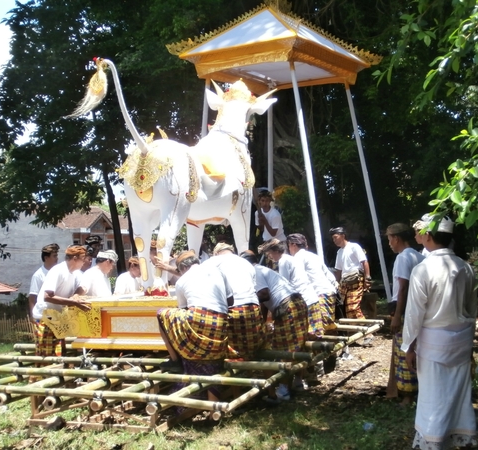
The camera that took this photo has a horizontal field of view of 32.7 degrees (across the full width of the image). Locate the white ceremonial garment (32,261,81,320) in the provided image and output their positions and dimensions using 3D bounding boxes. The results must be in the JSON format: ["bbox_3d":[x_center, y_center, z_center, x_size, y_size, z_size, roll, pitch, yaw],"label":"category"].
[{"bbox_3d":[-1.927,0.695,8.650,0.460,0.630,0.480,0,-2,12],"label":"white ceremonial garment"}]

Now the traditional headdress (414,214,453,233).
[{"bbox_3d":[1.382,-0.011,5.700,0.200,0.145,0.230,1,-2,-38],"label":"traditional headdress"}]

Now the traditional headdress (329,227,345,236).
[{"bbox_3d":[1.318,0.087,10.900,0.210,0.125,0.180,-6,3,-37],"label":"traditional headdress"}]

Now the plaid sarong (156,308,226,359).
[{"bbox_3d":[-0.410,0.970,7.350,0.500,0.520,0.420,-1,-2,41],"label":"plaid sarong"}]

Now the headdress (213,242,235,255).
[{"bbox_3d":[-0.145,0.240,8.150,0.200,0.130,0.220,1,-22,-27],"label":"headdress"}]

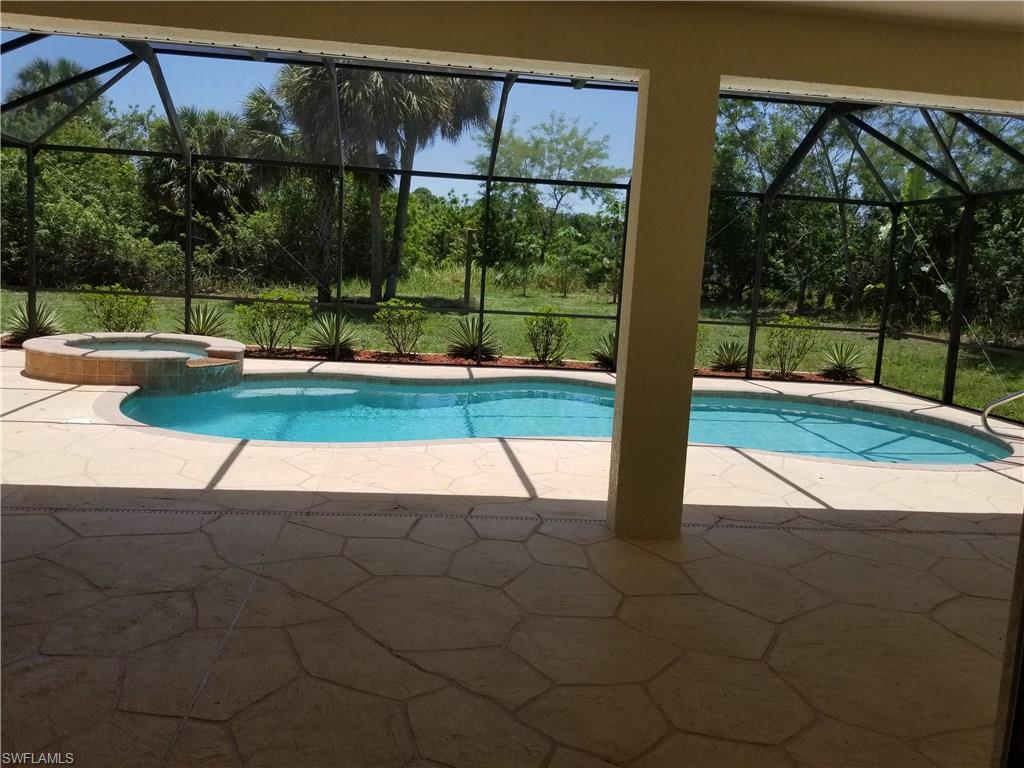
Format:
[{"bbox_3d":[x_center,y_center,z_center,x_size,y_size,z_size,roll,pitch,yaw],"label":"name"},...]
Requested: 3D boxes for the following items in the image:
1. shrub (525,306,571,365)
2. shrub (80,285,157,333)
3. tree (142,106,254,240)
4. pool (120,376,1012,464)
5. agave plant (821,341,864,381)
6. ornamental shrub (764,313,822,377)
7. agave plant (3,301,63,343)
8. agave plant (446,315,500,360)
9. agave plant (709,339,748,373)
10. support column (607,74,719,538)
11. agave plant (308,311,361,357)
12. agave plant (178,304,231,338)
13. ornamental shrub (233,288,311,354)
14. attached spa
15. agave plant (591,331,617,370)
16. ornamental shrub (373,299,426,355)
[{"bbox_3d":[0.676,-0.923,14.640,0.841,1.054,0.815,2,8,-6],"label":"shrub"},{"bbox_3d":[-6.466,-1.094,12.645,1.188,1.077,1.188,2,8,-7],"label":"shrub"},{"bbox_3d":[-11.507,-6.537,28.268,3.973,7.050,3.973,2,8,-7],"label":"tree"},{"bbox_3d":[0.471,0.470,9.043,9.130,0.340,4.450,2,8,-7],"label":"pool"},{"bbox_3d":[5.963,-0.408,13.921,0.876,0.761,0.876,2,8,-7],"label":"agave plant"},{"bbox_3d":[5.517,-0.757,15.126,1.057,1.165,1.026,2,8,-6],"label":"ornamental shrub"},{"bbox_3d":[-8.559,-1.116,13.729,1.028,0.716,0.997,2,8,-6],"label":"agave plant"},{"bbox_3d":[-0.726,-0.877,14.512,0.978,0.829,0.949,2,8,-6],"label":"agave plant"},{"bbox_3d":[4.232,-0.538,15.033,0.676,0.597,0.655,2,8,-6],"label":"agave plant"},{"bbox_3d":[0.879,-0.410,4.582,0.412,2.680,0.220,2,8,-7],"label":"support column"},{"bbox_3d":[-3.011,-0.804,12.969,0.891,0.801,0.891,2,8,-7],"label":"agave plant"},{"bbox_3d":[-5.093,-0.917,12.721,0.875,0.860,0.875,2,8,-7],"label":"agave plant"},{"bbox_3d":[-4.397,-1.166,14.120,1.340,1.122,1.299,2,8,-6],"label":"ornamental shrub"},{"bbox_3d":[-5.055,-0.324,10.472,2.720,0.470,2.720,6,8,19],"label":"attached spa"},{"bbox_3d":[1.973,-0.645,14.802,0.887,0.735,0.860,2,8,-6],"label":"agave plant"},{"bbox_3d":[-1.914,-0.917,13.176,0.880,1.090,0.880,2,8,-7],"label":"ornamental shrub"}]

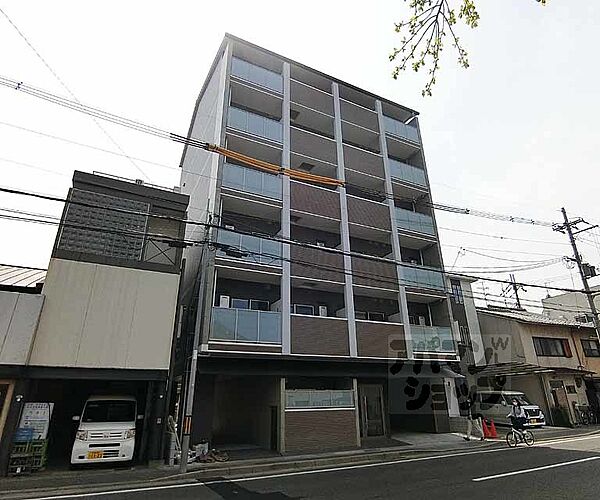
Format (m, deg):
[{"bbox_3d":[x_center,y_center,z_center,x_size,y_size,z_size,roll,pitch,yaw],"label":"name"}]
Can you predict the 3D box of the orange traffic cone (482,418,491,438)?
[{"bbox_3d":[7.378,7.073,13.577,0.350,0.710,0.350,10,-24,-24],"label":"orange traffic cone"}]

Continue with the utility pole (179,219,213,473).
[{"bbox_3d":[-2.963,2.274,10.110,0.250,7.300,0.250,10,-24,-24],"label":"utility pole"}]

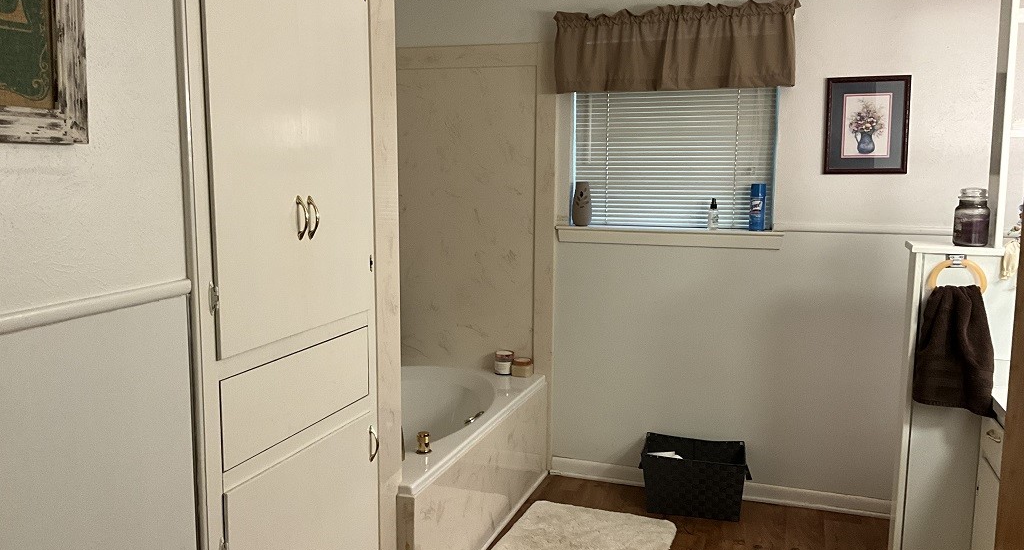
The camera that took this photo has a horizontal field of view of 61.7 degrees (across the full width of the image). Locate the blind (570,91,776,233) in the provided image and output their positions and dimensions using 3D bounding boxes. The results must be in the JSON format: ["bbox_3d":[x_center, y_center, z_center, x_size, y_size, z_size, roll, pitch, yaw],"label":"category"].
[{"bbox_3d":[0.713,-0.601,3.830,0.885,0.770,0.040,3,8,18],"label":"blind"}]

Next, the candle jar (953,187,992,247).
[{"bbox_3d":[1.450,-0.181,2.698,0.105,0.177,0.105,-3,8,-24],"label":"candle jar"}]

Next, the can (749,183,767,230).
[{"bbox_3d":[1.063,-0.290,3.709,0.067,0.200,0.067,4,9,25],"label":"can"}]

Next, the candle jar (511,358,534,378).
[{"bbox_3d":[0.051,0.432,4.017,0.082,0.077,0.082,3,8,18],"label":"candle jar"}]

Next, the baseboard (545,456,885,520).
[{"bbox_3d":[0.916,0.958,3.894,1.530,0.085,0.022,3,8,18],"label":"baseboard"}]

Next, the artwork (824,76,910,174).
[{"bbox_3d":[1.442,-0.606,3.490,0.322,0.390,0.020,3,8,18],"label":"artwork"}]

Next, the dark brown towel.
[{"bbox_3d":[1.375,0.233,2.656,0.220,0.405,0.080,3,8,18],"label":"dark brown towel"}]

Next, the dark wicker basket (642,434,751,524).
[{"bbox_3d":[0.790,0.884,3.730,0.465,0.275,0.300,2,8,14],"label":"dark wicker basket"}]

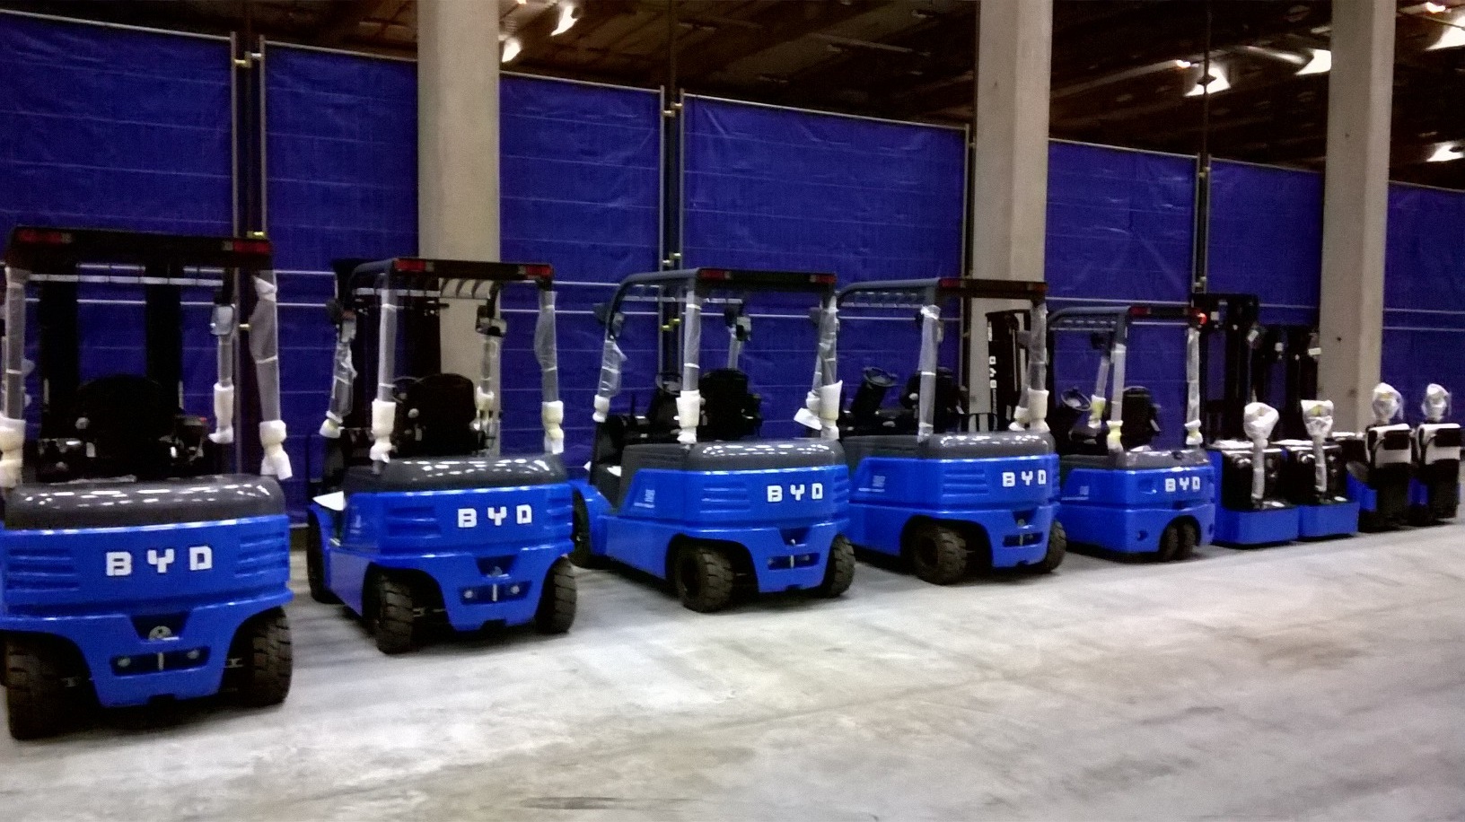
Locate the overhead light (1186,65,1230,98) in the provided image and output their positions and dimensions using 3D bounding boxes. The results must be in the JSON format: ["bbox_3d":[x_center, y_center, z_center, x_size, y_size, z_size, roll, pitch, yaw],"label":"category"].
[{"bbox_3d":[8.707,-6.049,22.038,0.560,0.430,0.560,-1,4,-29],"label":"overhead light"}]

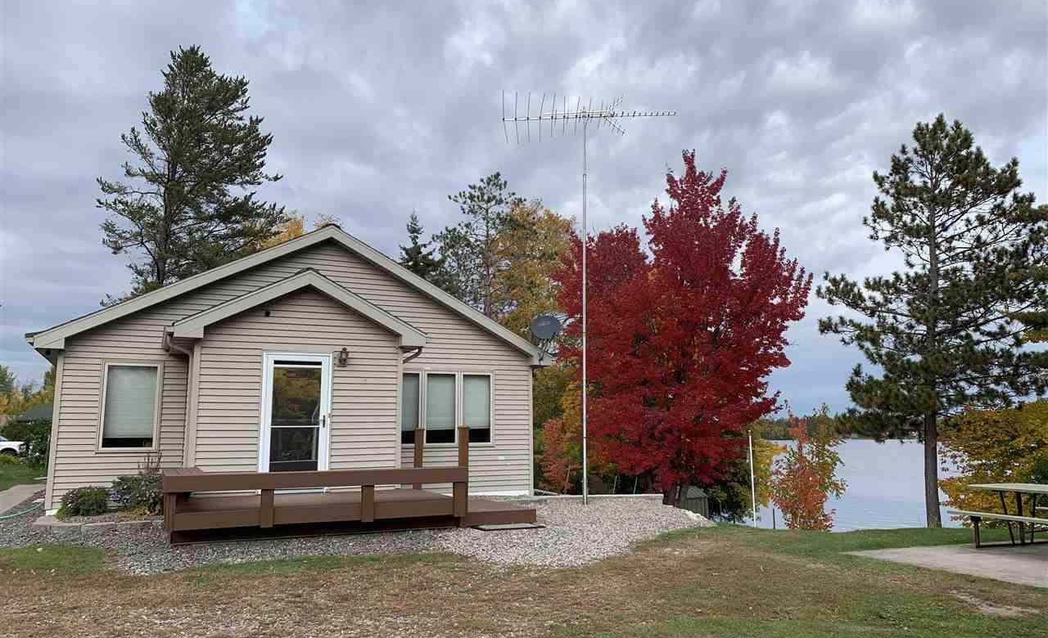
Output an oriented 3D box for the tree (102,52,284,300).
[{"bbox_3d":[-12.607,-2.529,29.992,6.700,16.100,6.500,3,-8,-23],"label":"tree"}]

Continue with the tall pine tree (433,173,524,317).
[{"bbox_3d":[-2.162,-0.045,37.805,4.700,14.500,4.600,1,-7,-3],"label":"tall pine tree"}]

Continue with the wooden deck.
[{"bbox_3d":[-2.447,2.233,11.249,4.920,1.365,2.150,4,-8,-24],"label":"wooden deck"}]

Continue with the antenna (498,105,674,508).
[{"bbox_3d":[1.221,-0.433,14.673,3.360,7.620,2.580,0,-8,6],"label":"antenna"}]

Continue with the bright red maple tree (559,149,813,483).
[{"bbox_3d":[3.946,0.100,19.515,6.409,8.872,6.000,-1,-8,11],"label":"bright red maple tree"}]

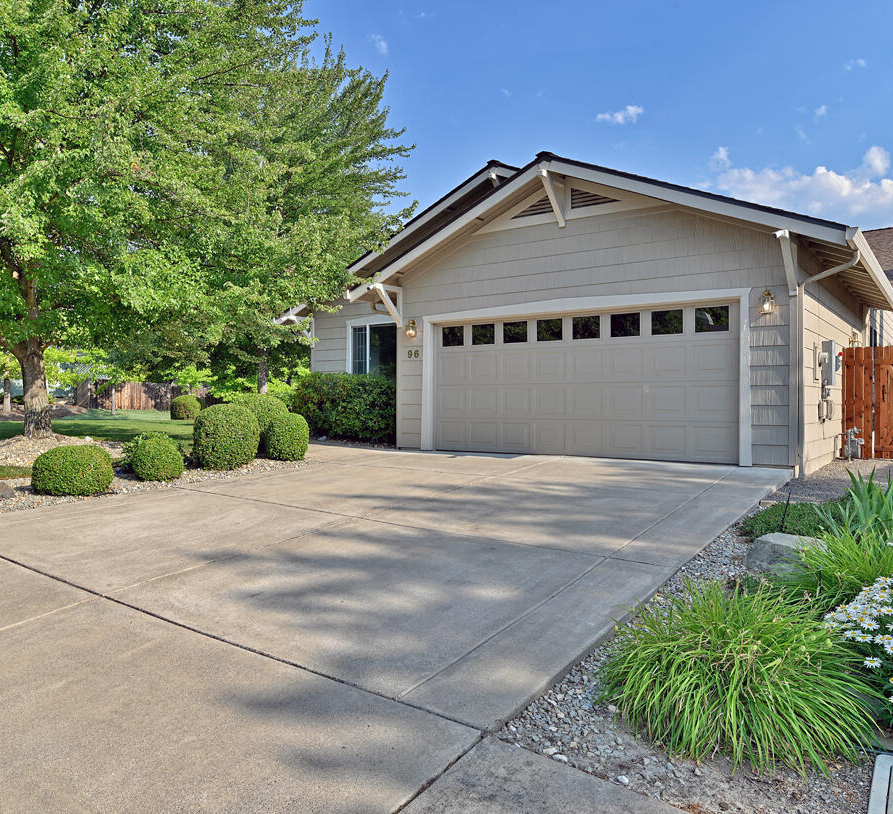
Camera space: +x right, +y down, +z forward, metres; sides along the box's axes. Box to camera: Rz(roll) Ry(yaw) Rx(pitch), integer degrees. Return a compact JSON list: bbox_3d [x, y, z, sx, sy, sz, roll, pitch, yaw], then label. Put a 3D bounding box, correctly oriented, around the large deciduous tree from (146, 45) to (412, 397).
[{"bbox_3d":[-3.950,-3.850,17.600,6.300,9.100,6.000,0,0,0],"label":"large deciduous tree"}]

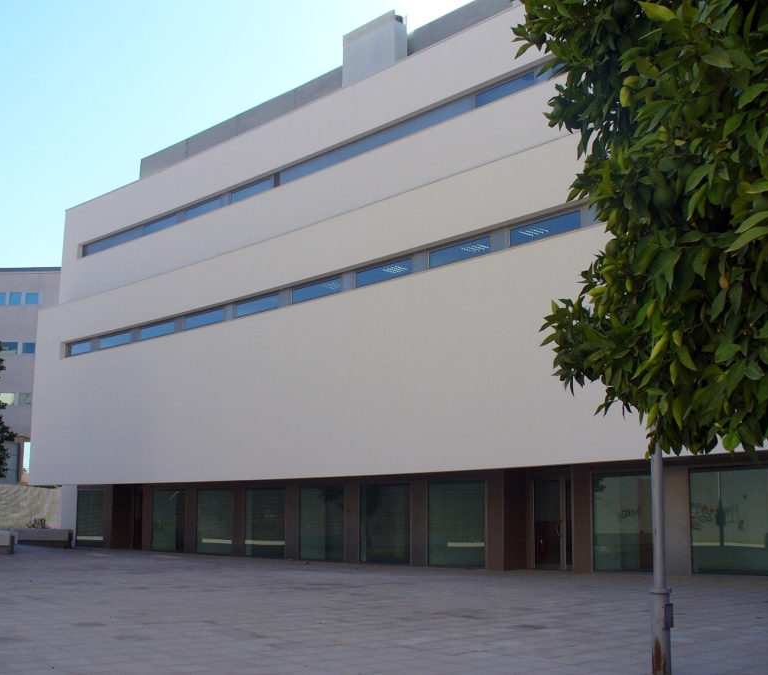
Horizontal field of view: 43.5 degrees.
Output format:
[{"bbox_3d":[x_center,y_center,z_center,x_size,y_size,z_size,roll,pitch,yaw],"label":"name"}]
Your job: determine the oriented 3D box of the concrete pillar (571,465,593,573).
[{"bbox_3d":[4.978,4.456,23.612,0.400,2.589,0.564,11,-15,-43],"label":"concrete pillar"}]

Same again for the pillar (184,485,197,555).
[{"bbox_3d":[-6.994,6.783,35.661,0.400,2.448,0.762,11,-15,-43],"label":"pillar"}]

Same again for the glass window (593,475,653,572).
[{"bbox_3d":[6.296,4.772,24.869,0.150,2.534,2.017,11,-15,-44],"label":"glass window"}]

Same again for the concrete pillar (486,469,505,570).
[{"bbox_3d":[3.379,5.306,27.954,0.450,2.839,0.680,11,-15,-44],"label":"concrete pillar"}]

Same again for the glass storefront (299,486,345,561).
[{"bbox_3d":[-1.950,5.887,30.437,0.120,2.334,2.178,11,-15,-43],"label":"glass storefront"}]

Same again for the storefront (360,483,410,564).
[{"bbox_3d":[0.053,5.500,28.421,0.120,2.344,2.110,11,-15,-43],"label":"storefront"}]

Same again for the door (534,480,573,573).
[{"bbox_3d":[4.455,4.896,25.167,0.100,2.333,1.207,11,-15,-43],"label":"door"}]

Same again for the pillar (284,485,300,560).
[{"bbox_3d":[-2.856,6.053,31.483,0.400,2.415,0.774,11,-15,-43],"label":"pillar"}]

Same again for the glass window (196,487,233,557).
[{"bbox_3d":[-6.538,7.159,37.482,0.150,2.522,2.461,11,-15,-44],"label":"glass window"}]

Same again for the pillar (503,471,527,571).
[{"bbox_3d":[3.628,5.304,28.091,0.992,2.858,0.500,11,-15,-44],"label":"pillar"}]

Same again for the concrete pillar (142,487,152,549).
[{"bbox_3d":[-9.885,7.663,41.010,0.450,2.756,0.746,11,-15,-44],"label":"concrete pillar"}]

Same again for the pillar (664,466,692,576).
[{"bbox_3d":[7.432,4.574,23.967,0.450,2.674,0.713,11,-15,-44],"label":"pillar"}]

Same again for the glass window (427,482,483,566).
[{"bbox_3d":[2.018,5.114,26.445,0.120,2.364,2.100,11,-15,-43],"label":"glass window"}]

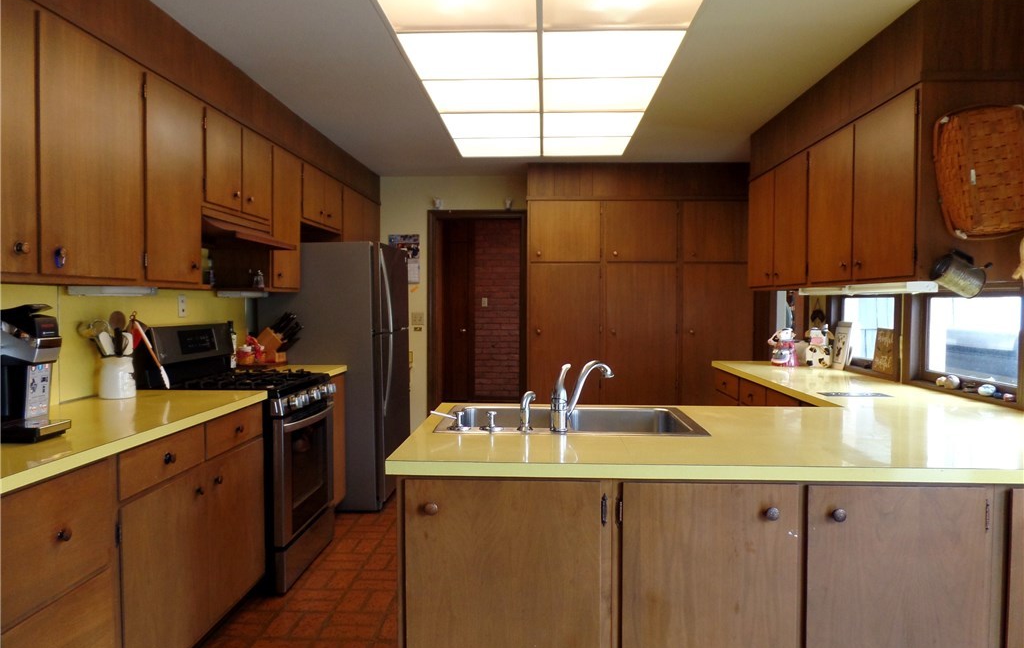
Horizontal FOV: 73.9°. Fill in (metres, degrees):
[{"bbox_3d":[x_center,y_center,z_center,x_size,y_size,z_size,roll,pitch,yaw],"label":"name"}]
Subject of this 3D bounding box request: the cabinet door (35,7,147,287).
[{"bbox_3d":[-1.399,-0.544,2.286,0.028,0.776,0.519,0,2,3],"label":"cabinet door"}]

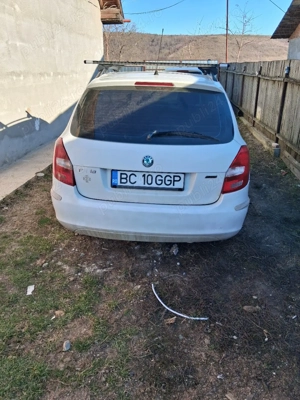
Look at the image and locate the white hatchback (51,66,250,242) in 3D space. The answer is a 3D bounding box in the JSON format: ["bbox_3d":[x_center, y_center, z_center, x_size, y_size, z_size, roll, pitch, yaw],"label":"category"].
[{"bbox_3d":[0.113,-0.874,4.100,1.650,1.510,4.200,3,23,3],"label":"white hatchback"}]

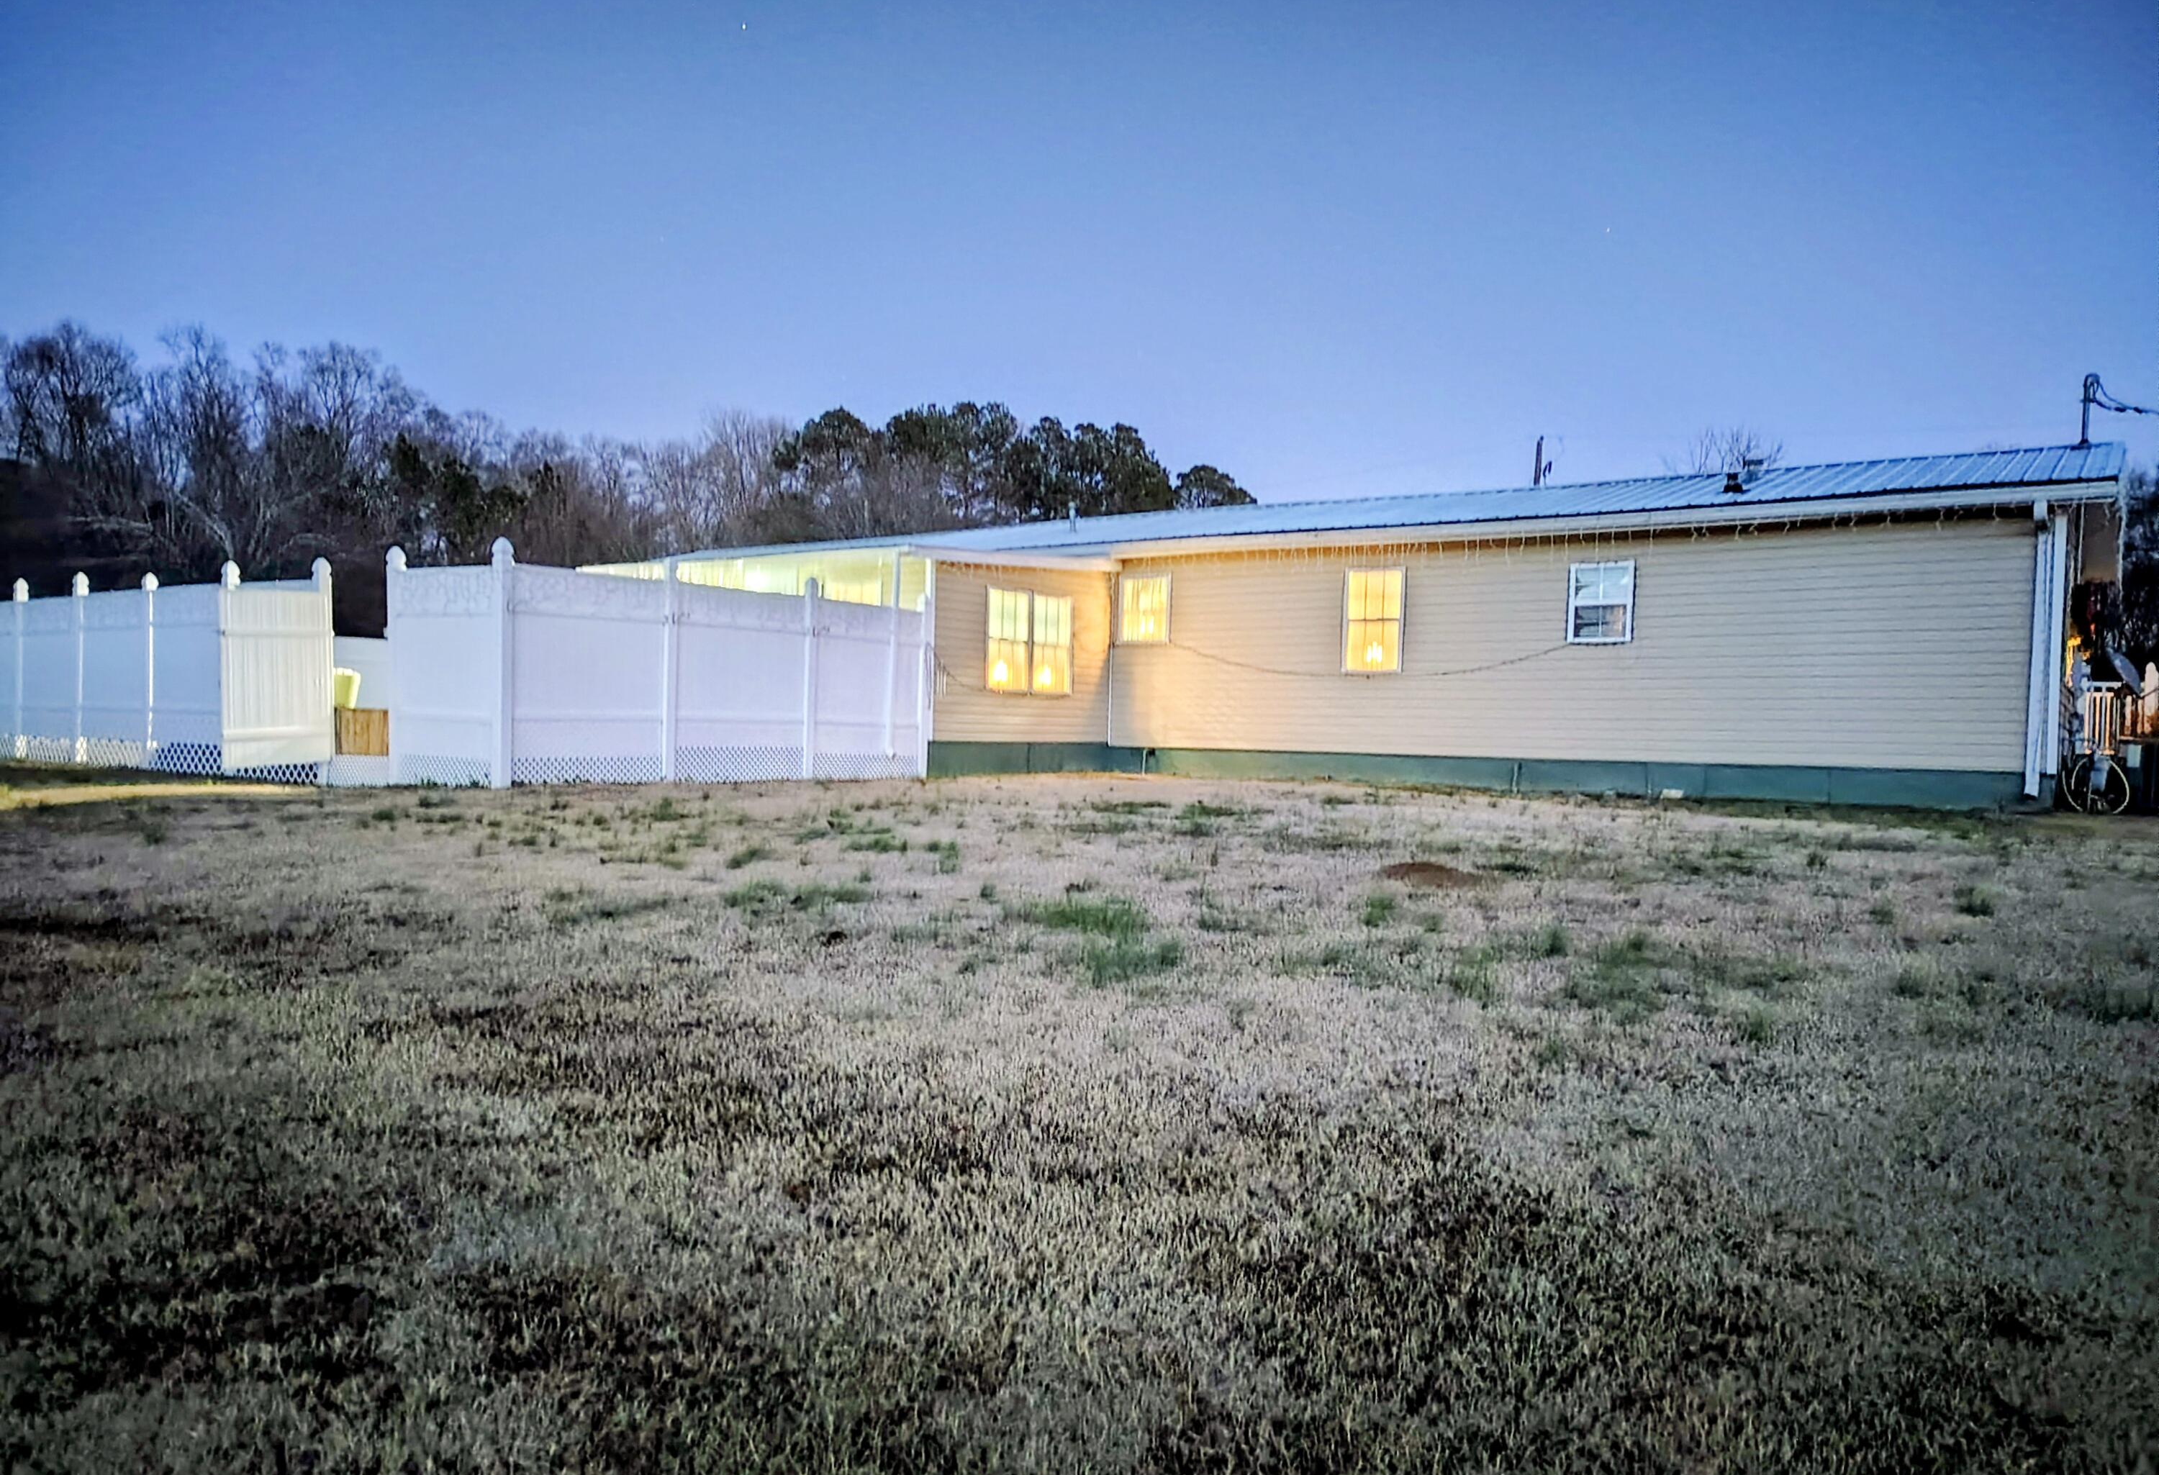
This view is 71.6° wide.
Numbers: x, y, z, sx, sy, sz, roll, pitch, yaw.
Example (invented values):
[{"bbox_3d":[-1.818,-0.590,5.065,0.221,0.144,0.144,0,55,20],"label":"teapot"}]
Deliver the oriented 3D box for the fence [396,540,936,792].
[{"bbox_3d":[-4.200,-0.666,16.159,1.891,2.211,5.703,2,0,36],"label":"fence"}]

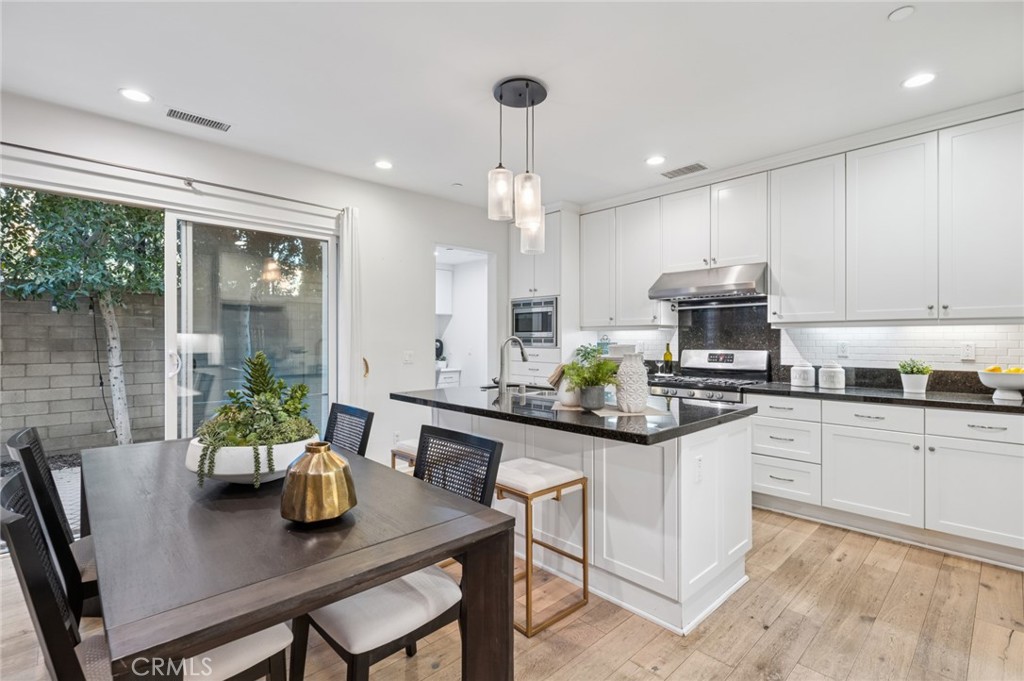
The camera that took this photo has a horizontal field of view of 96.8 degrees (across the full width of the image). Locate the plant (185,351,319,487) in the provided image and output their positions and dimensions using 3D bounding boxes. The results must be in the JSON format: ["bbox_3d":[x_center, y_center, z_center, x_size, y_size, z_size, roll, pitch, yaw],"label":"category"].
[{"bbox_3d":[-0.957,0.282,1.746,0.460,0.460,0.460,0,0,-44],"label":"plant"}]

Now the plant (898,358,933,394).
[{"bbox_3d":[2.705,0.238,3.050,0.225,0.236,0.225,0,0,-44],"label":"plant"}]

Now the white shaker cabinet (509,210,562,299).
[{"bbox_3d":[0.470,-0.914,5.265,0.630,0.895,0.785,0,0,-44],"label":"white shaker cabinet"}]

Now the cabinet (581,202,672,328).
[{"bbox_3d":[1.192,-0.747,4.764,0.330,1.230,0.945,0,0,-44],"label":"cabinet"}]

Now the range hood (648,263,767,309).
[{"bbox_3d":[1.758,-0.502,4.007,0.560,0.267,0.910,0,0,-44],"label":"range hood"}]

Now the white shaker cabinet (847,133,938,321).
[{"bbox_3d":[2.642,-0.734,3.155,0.330,1.200,0.475,0,0,-44],"label":"white shaker cabinet"}]

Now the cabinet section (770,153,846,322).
[{"bbox_3d":[2.362,-0.748,3.587,0.330,1.216,0.503,0,0,-45],"label":"cabinet section"}]

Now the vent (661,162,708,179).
[{"bbox_3d":[1.463,-1.433,3.869,0.175,0.020,0.335,0,0,-44],"label":"vent"}]

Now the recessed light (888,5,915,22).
[{"bbox_3d":[1.720,-1.439,2.008,0.110,0.020,0.110,0,0,-44],"label":"recessed light"}]

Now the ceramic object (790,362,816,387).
[{"bbox_3d":[2.317,0.264,3.620,0.155,0.206,0.155,0,0,-44],"label":"ceramic object"}]

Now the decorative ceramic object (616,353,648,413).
[{"bbox_3d":[0.622,0.213,2.366,0.162,0.287,0.162,0,0,-44],"label":"decorative ceramic object"}]

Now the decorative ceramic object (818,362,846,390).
[{"bbox_3d":[2.449,0.264,3.470,0.157,0.206,0.157,0,0,-44],"label":"decorative ceramic object"}]

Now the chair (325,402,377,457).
[{"bbox_3d":[-1.041,0.816,2.222,0.570,0.920,0.490,0,0,-44],"label":"chair"}]

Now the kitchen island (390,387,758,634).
[{"bbox_3d":[0.243,0.816,2.772,1.080,0.915,1.951,0,0,-44],"label":"kitchen island"}]

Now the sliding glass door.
[{"bbox_3d":[-1.967,0.179,3.554,1.180,2.168,0.070,0,0,-44],"label":"sliding glass door"}]

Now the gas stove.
[{"bbox_3d":[1.707,0.687,3.945,0.690,1.188,0.765,0,0,-44],"label":"gas stove"}]

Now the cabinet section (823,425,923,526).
[{"bbox_3d":[2.528,0.867,3.154,0.520,0.574,0.528,0,0,-45],"label":"cabinet section"}]

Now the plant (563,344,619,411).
[{"bbox_3d":[0.408,0.189,2.350,0.270,0.330,0.280,0,0,0],"label":"plant"}]

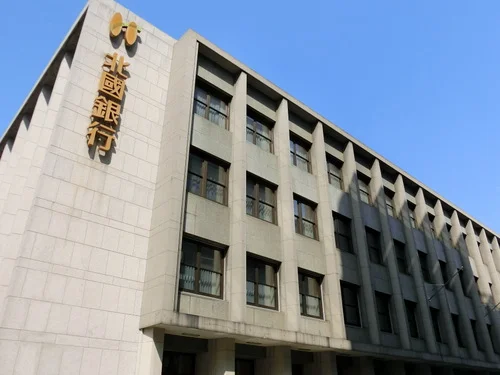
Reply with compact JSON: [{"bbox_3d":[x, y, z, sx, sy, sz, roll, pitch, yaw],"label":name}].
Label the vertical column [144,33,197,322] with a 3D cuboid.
[{"bbox_3d":[-2.718,-1.167,14.947,0.483,11.728,1.102,24,-37,-36],"label":"vertical column"}]

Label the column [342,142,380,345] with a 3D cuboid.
[{"bbox_3d":[5.823,2.423,22.380,0.400,11.355,0.533,23,-36,-37],"label":"column"}]

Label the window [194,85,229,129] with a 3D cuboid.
[{"bbox_3d":[-1.823,-3.582,18.270,2.331,1.998,0.189,23,-36,-37],"label":"window"}]

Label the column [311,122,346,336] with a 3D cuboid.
[{"bbox_3d":[3.737,1.521,20.658,0.400,11.355,0.533,23,-36,-37],"label":"column"}]

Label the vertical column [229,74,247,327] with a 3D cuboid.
[{"bbox_3d":[-0.435,-0.282,17.213,0.400,11.355,0.533,23,-36,-37],"label":"vertical column"}]

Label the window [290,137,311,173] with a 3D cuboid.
[{"bbox_3d":[2.200,-1.661,20.635,2.047,1.911,0.168,24,-37,-36],"label":"window"}]

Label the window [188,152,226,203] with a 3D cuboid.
[{"bbox_3d":[-1.682,-0.294,15.812,2.047,1.953,0.168,24,-37,-36],"label":"window"}]

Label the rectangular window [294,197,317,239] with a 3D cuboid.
[{"bbox_3d":[2.218,1.401,18.945,2.047,1.932,0.168,24,-37,-36],"label":"rectangular window"}]

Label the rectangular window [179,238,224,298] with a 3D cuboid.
[{"bbox_3d":[-1.837,2.829,14.912,2.331,1.976,0.189,23,-36,-37],"label":"rectangular window"}]

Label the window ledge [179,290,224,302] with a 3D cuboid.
[{"bbox_3d":[-1.728,3.712,14.336,2.375,0.122,0.289,23,-36,-37],"label":"window ledge"}]

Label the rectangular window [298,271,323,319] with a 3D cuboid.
[{"bbox_3d":[2.235,4.453,17.260,2.047,1.932,0.168,24,-37,-36],"label":"rectangular window"}]

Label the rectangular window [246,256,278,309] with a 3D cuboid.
[{"bbox_3d":[0.250,3.731,16.635,2.331,1.976,0.189,23,-36,-37],"label":"rectangular window"}]

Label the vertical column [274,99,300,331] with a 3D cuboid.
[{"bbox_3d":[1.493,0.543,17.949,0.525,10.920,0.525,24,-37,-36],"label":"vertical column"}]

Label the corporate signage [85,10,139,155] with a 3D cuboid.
[{"bbox_3d":[-4.854,-3.866,14.862,1.060,6.180,0.273,24,-37,-36],"label":"corporate signage"}]

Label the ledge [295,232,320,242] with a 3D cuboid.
[{"bbox_3d":[2.312,2.202,18.311,2.058,0.084,0.283,24,-37,-36],"label":"ledge"}]

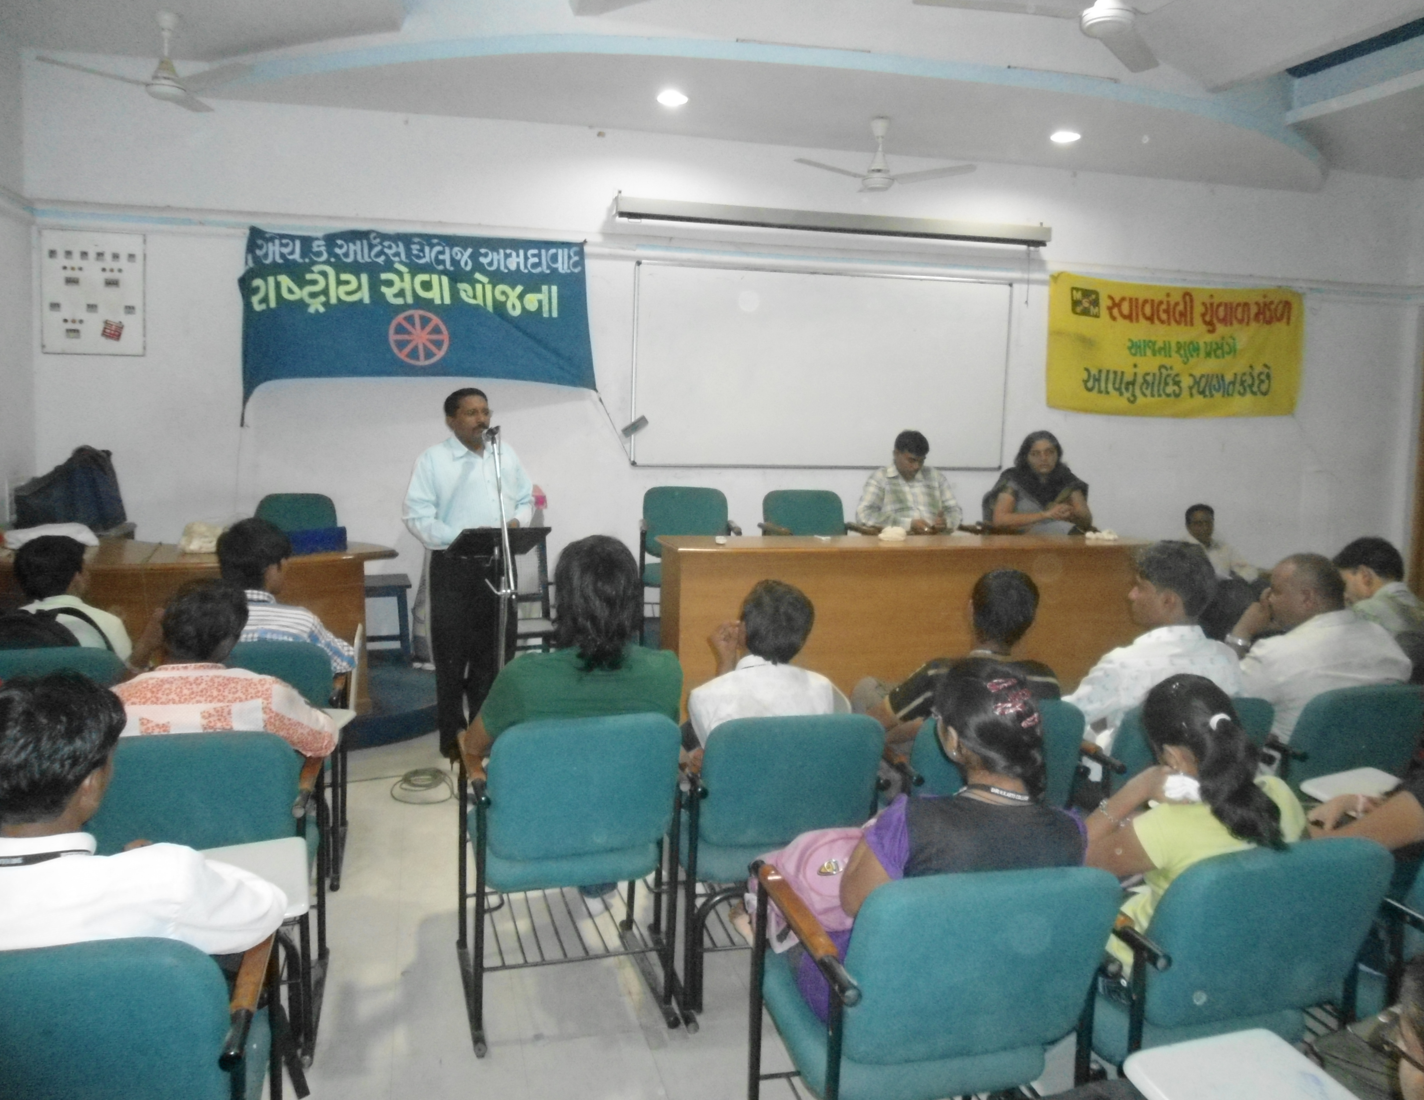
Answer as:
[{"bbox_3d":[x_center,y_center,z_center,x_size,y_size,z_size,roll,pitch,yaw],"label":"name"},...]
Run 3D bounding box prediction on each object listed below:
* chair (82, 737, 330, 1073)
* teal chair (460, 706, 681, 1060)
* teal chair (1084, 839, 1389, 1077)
[{"bbox_3d":[-1.257,0.767,2.711,0.550,0.800,0.630,0,6,-16],"label":"chair"},{"bbox_3d":[-0.387,0.766,2.897,0.530,0.810,0.660,-1,5,-16],"label":"teal chair"},{"bbox_3d":[0.880,0.850,2.162,0.540,0.810,0.660,0,5,-14],"label":"teal chair"}]

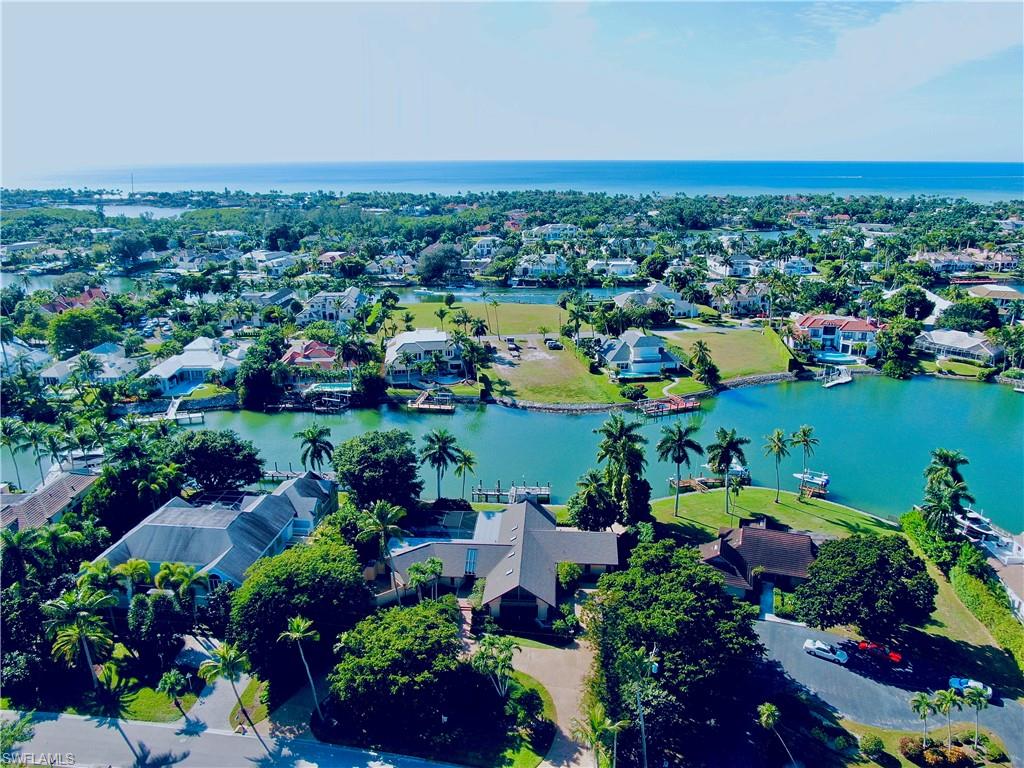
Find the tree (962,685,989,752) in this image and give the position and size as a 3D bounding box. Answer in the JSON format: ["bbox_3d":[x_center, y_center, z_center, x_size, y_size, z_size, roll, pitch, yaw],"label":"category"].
[{"bbox_3d":[46.464,33.873,71.711,2.870,7.900,2.600,0,18,0],"label":"tree"}]

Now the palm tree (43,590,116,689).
[{"bbox_3d":[-49.200,29.939,82.640,8.200,12.900,8.000,0,18,0],"label":"palm tree"}]

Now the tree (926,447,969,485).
[{"bbox_3d":[69.631,17.042,115.129,6.560,13.600,6.560,0,18,0],"label":"tree"}]

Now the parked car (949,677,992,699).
[{"bbox_3d":[52.000,34.479,80.576,4.250,1.370,1.800,6,19,17],"label":"parked car"}]

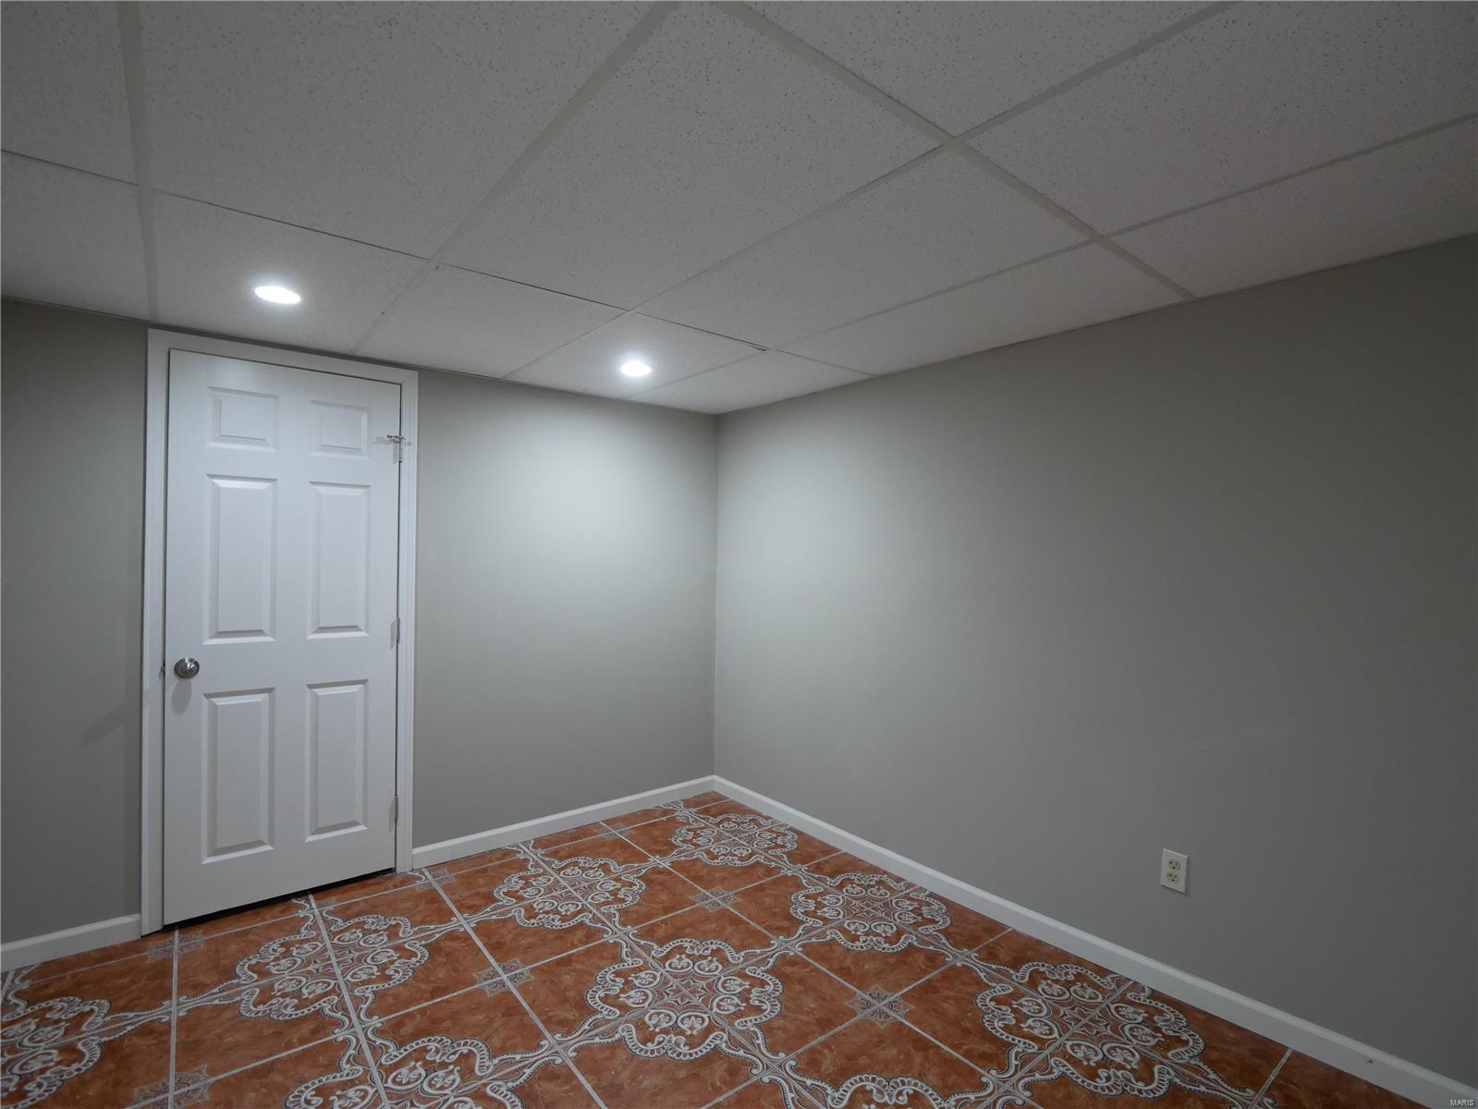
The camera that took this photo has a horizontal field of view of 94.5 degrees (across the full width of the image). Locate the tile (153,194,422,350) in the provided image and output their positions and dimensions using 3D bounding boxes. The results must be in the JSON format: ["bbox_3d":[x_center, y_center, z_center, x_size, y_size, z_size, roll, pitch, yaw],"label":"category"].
[{"bbox_3d":[-1.437,-0.822,2.147,0.600,0.018,1.156,0,0,-39],"label":"tile"}]

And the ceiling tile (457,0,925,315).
[{"bbox_3d":[-0.209,-0.805,1.603,0.602,0.018,1.217,0,0,-39],"label":"ceiling tile"}]

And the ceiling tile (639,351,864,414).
[{"bbox_3d":[0.009,-0.812,3.315,0.619,0.018,1.156,0,0,-39],"label":"ceiling tile"}]

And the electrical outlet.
[{"bbox_3d":[1.351,0.986,2.125,0.008,0.114,0.070,0,0,-39],"label":"electrical outlet"}]

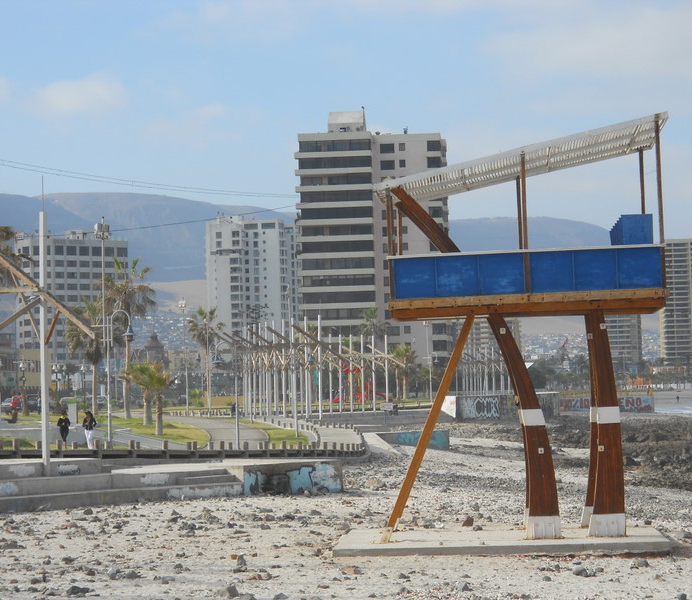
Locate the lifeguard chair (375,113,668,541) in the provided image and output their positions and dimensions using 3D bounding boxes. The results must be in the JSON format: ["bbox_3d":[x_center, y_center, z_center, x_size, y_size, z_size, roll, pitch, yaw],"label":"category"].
[{"bbox_3d":[4.409,0.838,56.329,6.897,10.074,6.200,-2,-2,4],"label":"lifeguard chair"}]

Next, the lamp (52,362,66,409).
[{"bbox_3d":[-36.306,10.898,287.000,1.600,5.829,1.200,-1,-2,0],"label":"lamp"}]

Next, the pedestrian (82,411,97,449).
[{"bbox_3d":[-10.860,5.532,96.000,0.560,1.670,0.420,-2,-2,14],"label":"pedestrian"}]

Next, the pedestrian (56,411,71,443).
[{"bbox_3d":[-12.460,5.718,100.000,0.560,1.660,0.400,-2,-2,3],"label":"pedestrian"}]

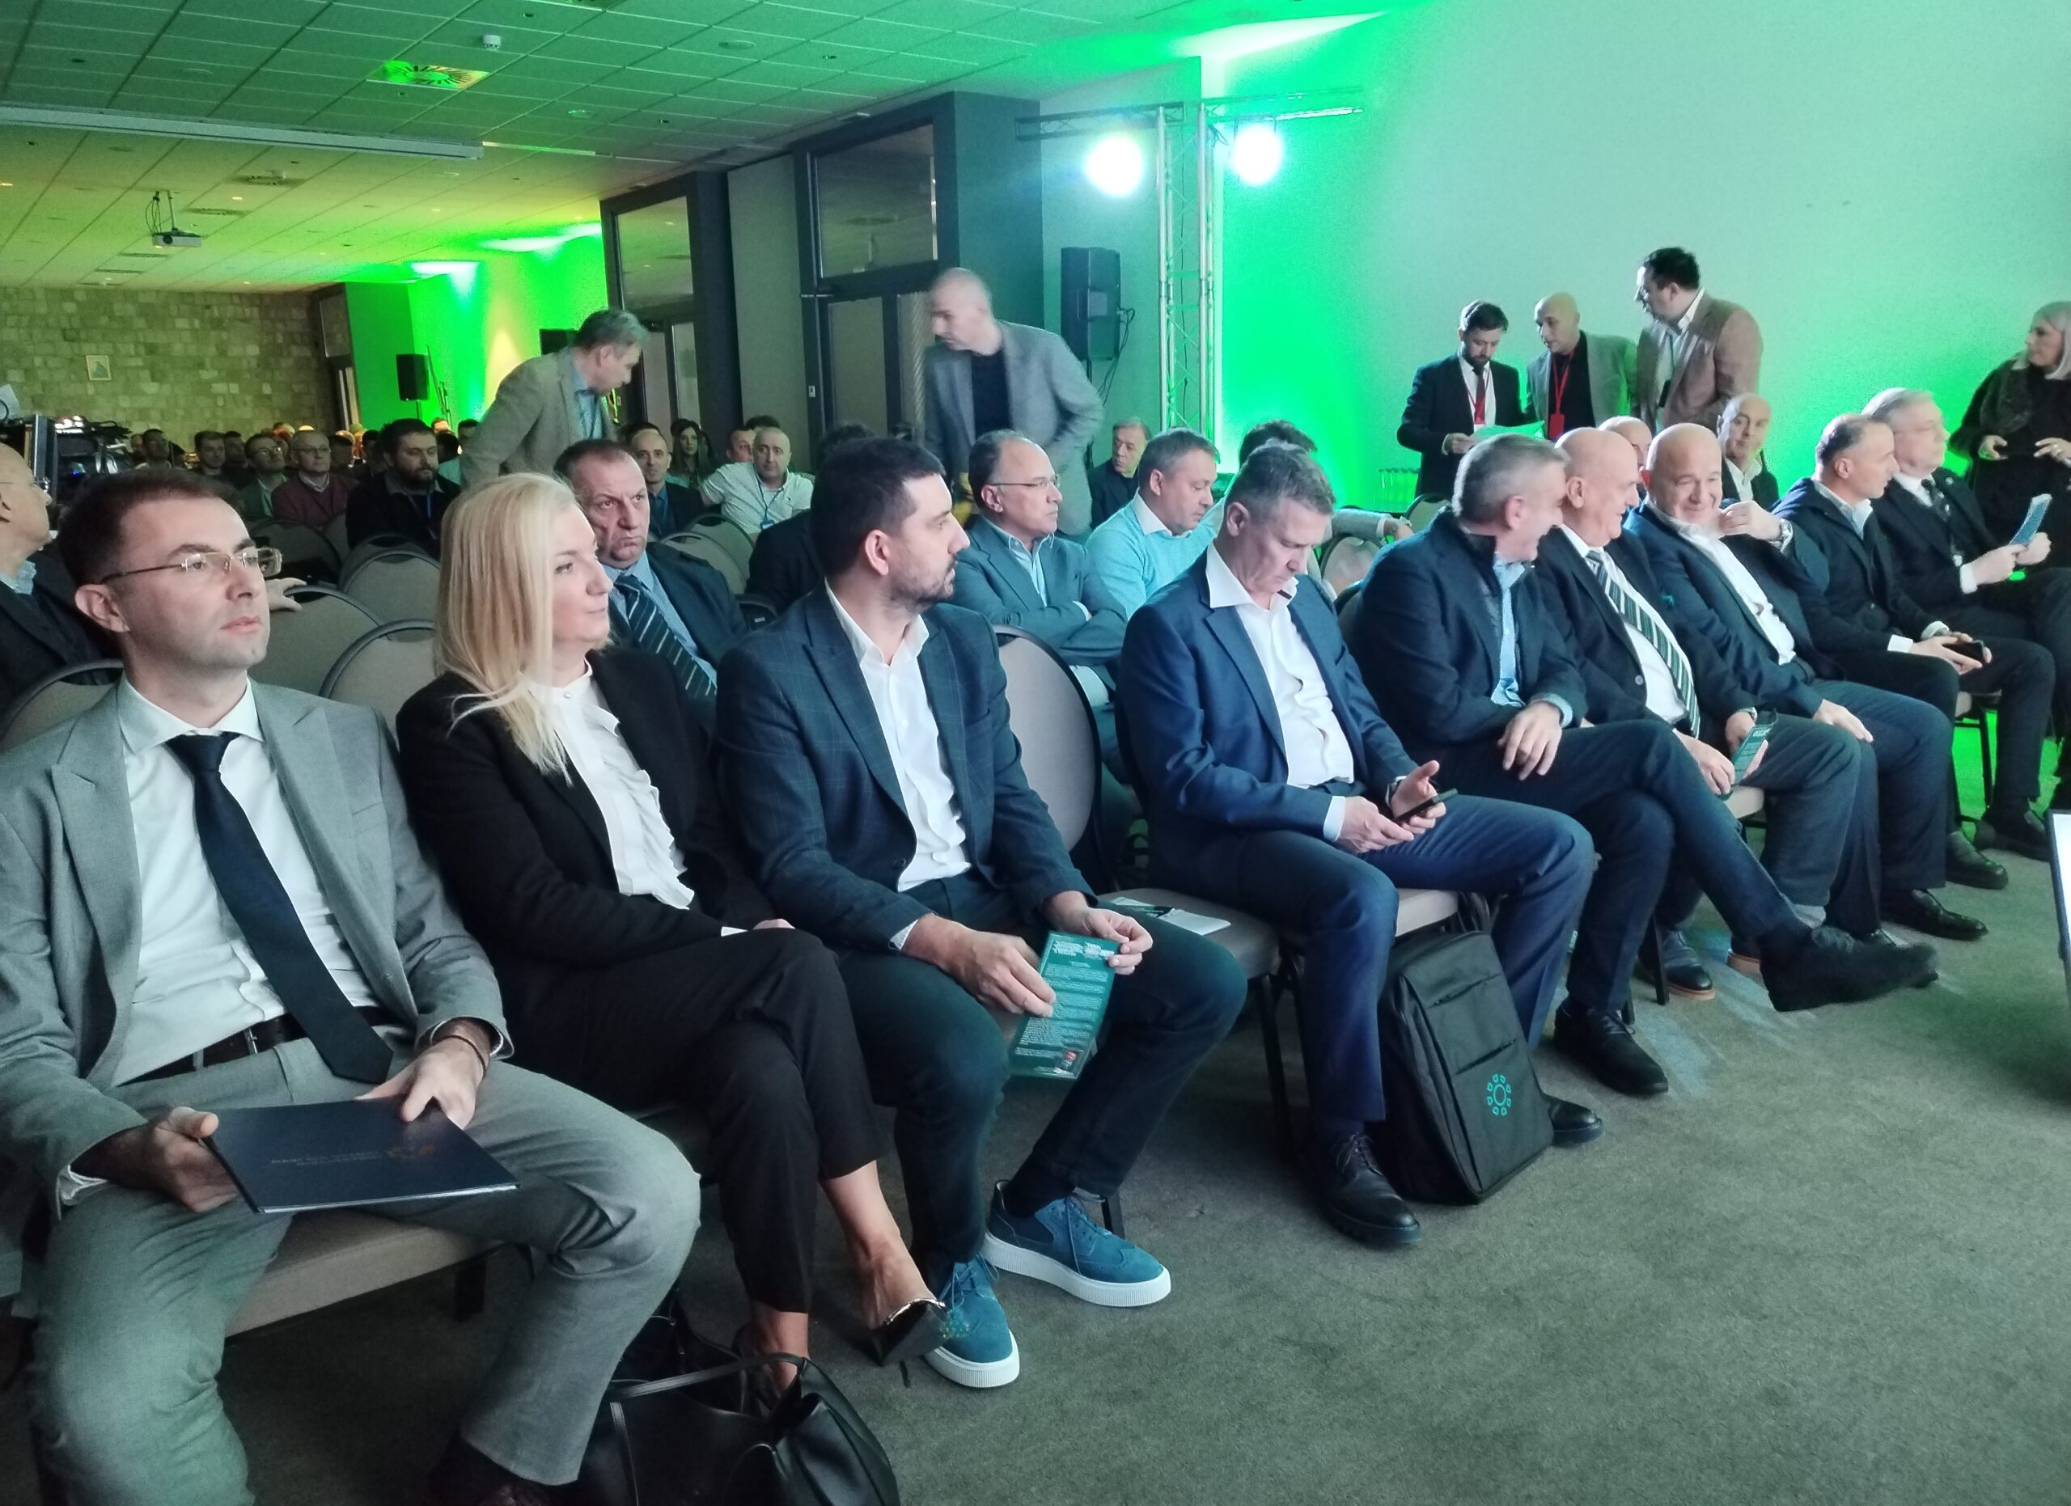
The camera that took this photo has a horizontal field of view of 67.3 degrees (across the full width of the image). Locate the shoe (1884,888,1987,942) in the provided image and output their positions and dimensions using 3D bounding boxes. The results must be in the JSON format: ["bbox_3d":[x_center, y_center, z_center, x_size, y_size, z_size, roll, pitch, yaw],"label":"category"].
[{"bbox_3d":[2.271,0.389,4.007,0.300,0.110,0.110,11,17,44],"label":"shoe"}]

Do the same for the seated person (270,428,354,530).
[{"bbox_3d":[-3.350,-0.852,7.396,0.550,1.320,0.820,-10,15,-36],"label":"seated person"}]

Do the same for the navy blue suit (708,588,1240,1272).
[{"bbox_3d":[-0.073,0.280,2.447,0.580,0.980,0.740,-11,15,-39],"label":"navy blue suit"}]

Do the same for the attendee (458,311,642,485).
[{"bbox_3d":[-1.481,-0.537,4.950,0.640,1.660,0.530,1,12,11],"label":"attendee"}]

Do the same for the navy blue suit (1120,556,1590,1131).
[{"bbox_3d":[0.615,0.107,3.009,0.740,1.000,0.740,-12,16,-42],"label":"navy blue suit"}]

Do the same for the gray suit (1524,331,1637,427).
[{"bbox_3d":[2.264,-0.966,6.531,0.550,1.500,0.360,6,14,30],"label":"gray suit"}]

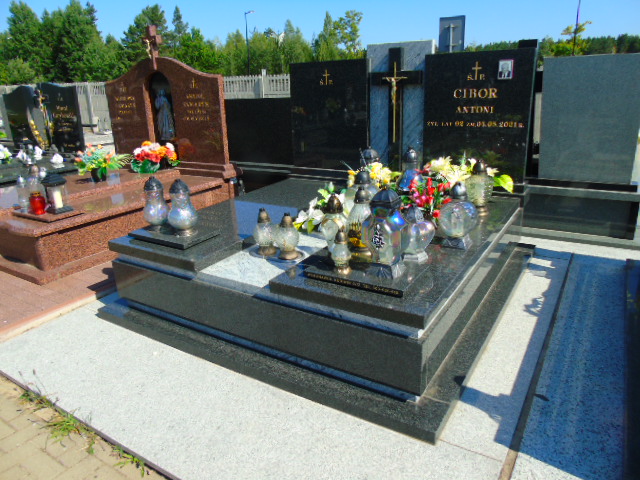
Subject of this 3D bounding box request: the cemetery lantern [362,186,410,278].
[{"bbox_3d":[0.306,-0.044,2.159,0.185,0.401,0.170,9,21,31],"label":"cemetery lantern"}]

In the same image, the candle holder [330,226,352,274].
[{"bbox_3d":[0.095,0.044,2.044,0.095,0.202,0.095,-2,19,1],"label":"candle holder"}]

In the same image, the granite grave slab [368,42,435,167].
[{"bbox_3d":[0.681,-1.102,3.934,0.570,1.072,0.075,9,21,31],"label":"granite grave slab"}]

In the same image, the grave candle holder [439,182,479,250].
[{"bbox_3d":[0.758,-0.135,2.513,0.190,0.353,0.140,9,21,31],"label":"grave candle holder"}]

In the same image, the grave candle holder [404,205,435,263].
[{"bbox_3d":[0.457,-0.038,2.172,0.165,0.247,0.125,11,23,35],"label":"grave candle holder"}]

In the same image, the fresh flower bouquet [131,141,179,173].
[{"bbox_3d":[-1.948,-0.973,5.415,0.460,0.335,0.360,9,21,31],"label":"fresh flower bouquet"}]

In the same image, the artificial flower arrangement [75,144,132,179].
[{"bbox_3d":[-2.302,-0.785,4.795,0.500,0.360,0.420,9,22,31],"label":"artificial flower arrangement"}]

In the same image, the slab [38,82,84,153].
[{"bbox_3d":[-3.362,-1.617,6.147,0.790,0.920,0.090,9,22,31],"label":"slab"}]

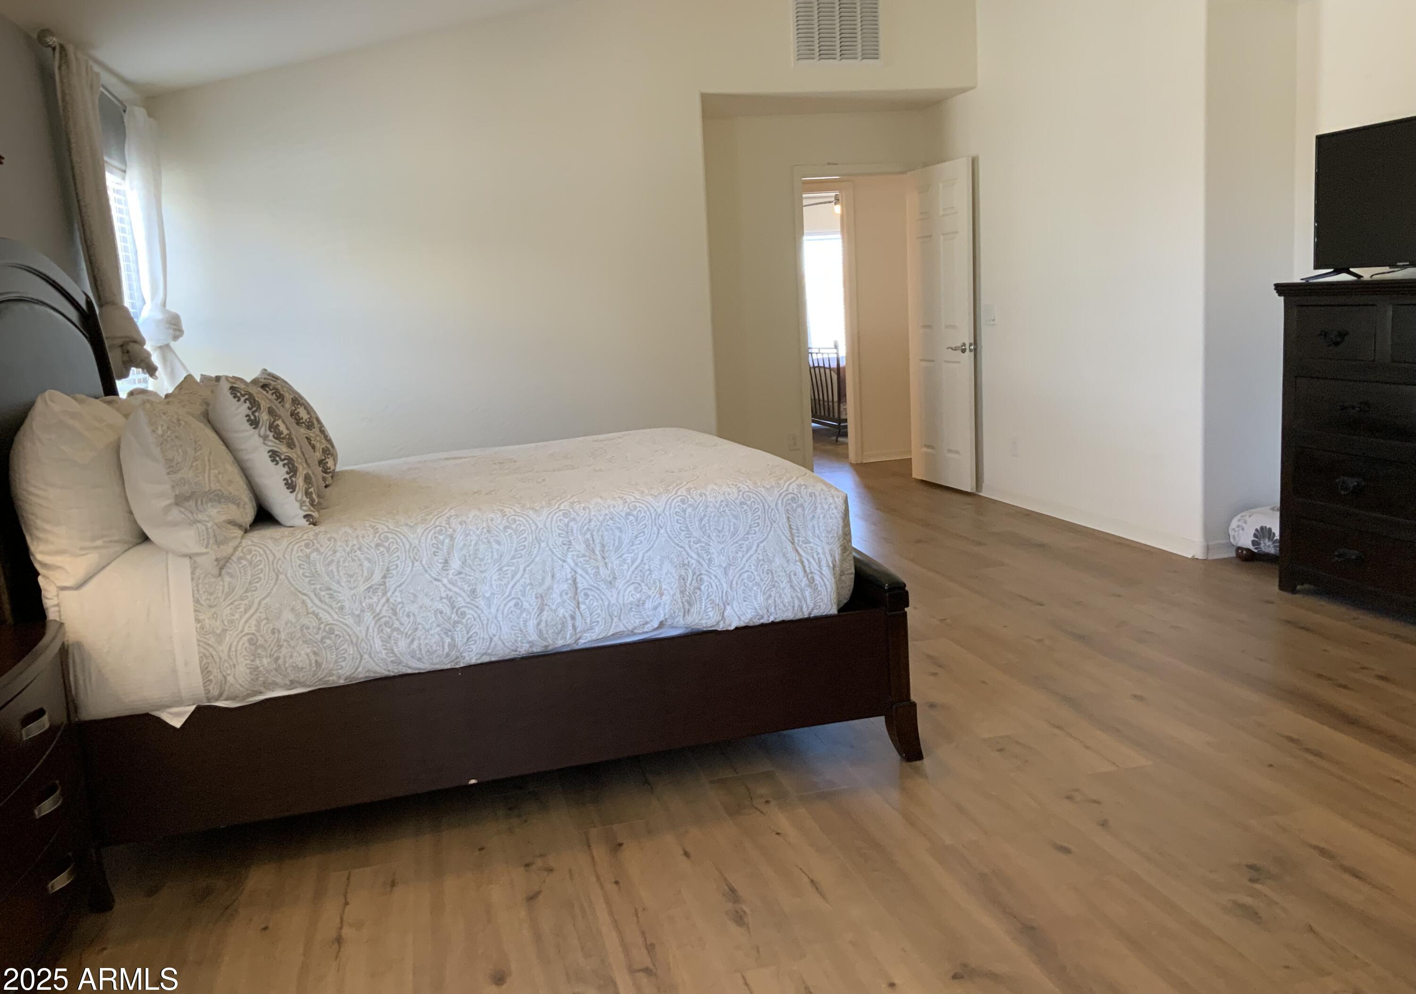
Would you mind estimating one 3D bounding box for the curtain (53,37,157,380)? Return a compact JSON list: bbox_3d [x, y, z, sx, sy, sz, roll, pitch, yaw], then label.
[{"bbox_3d":[-2.283,-1.026,4.508,0.210,1.290,0.420,-6,10,-14],"label":"curtain"}]

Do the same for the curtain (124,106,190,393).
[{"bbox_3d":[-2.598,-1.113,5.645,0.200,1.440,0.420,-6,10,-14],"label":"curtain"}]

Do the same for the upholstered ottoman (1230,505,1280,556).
[{"bbox_3d":[2.536,0.167,5.106,0.380,0.264,0.460,-6,9,-13],"label":"upholstered ottoman"}]

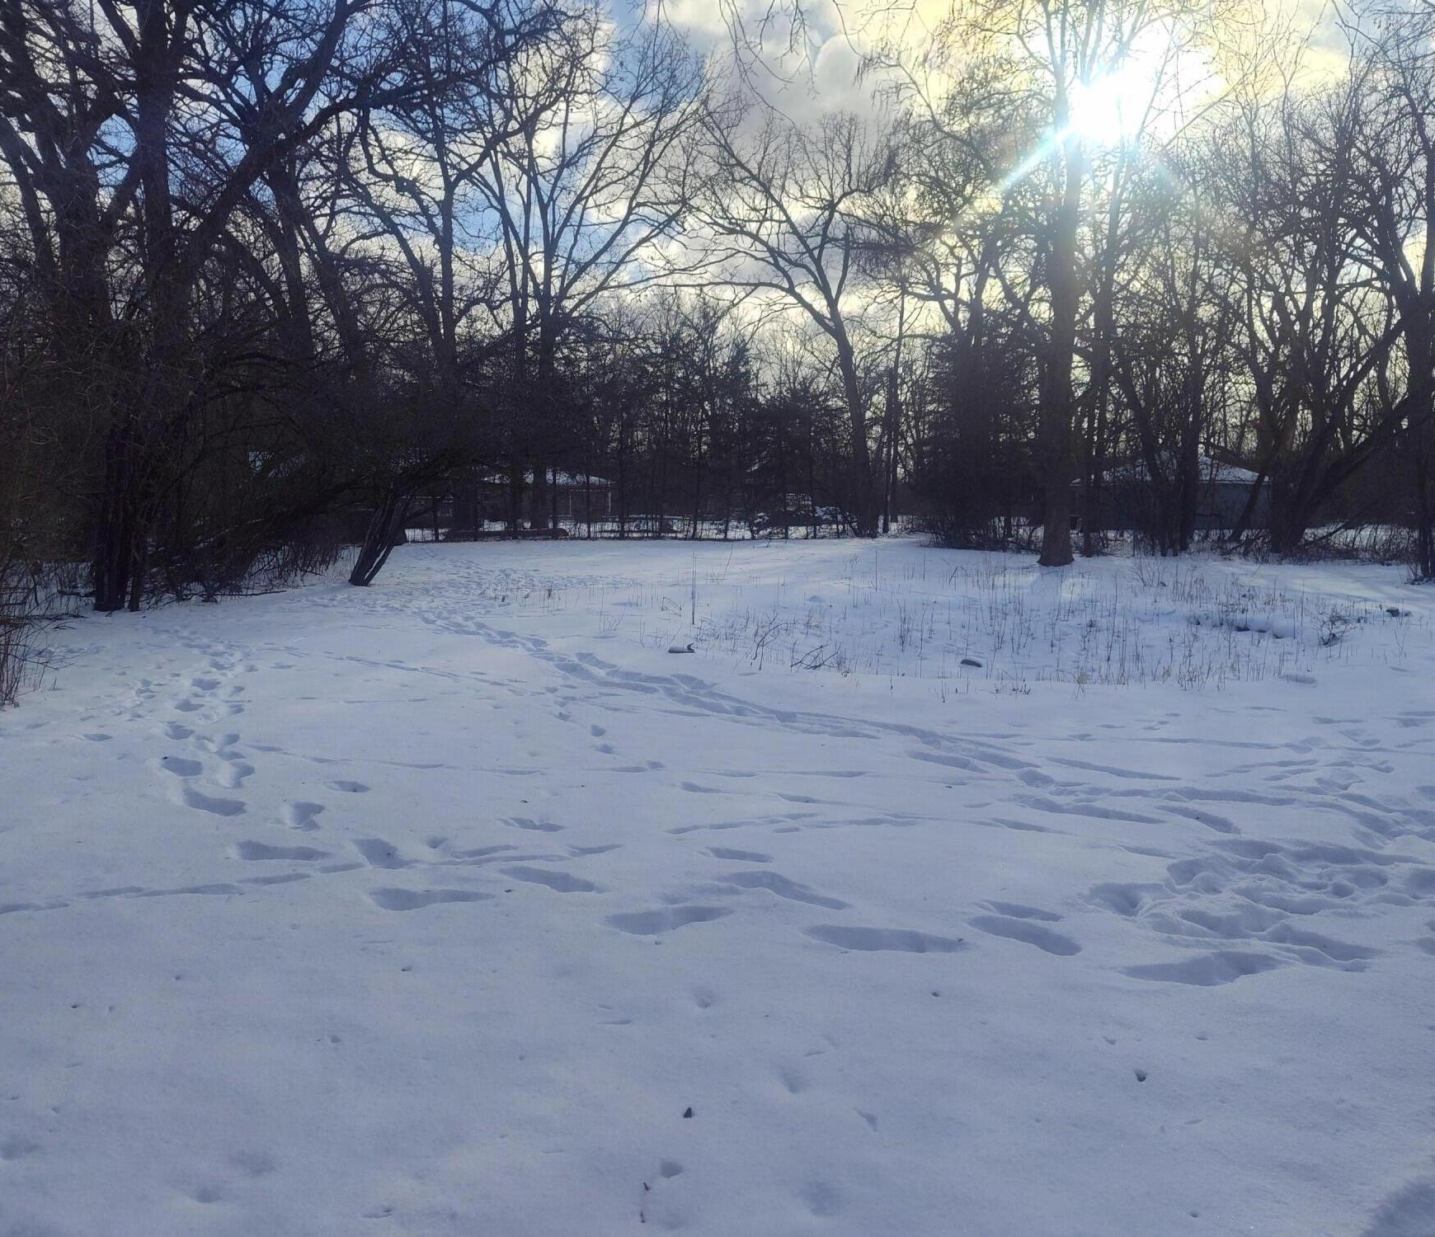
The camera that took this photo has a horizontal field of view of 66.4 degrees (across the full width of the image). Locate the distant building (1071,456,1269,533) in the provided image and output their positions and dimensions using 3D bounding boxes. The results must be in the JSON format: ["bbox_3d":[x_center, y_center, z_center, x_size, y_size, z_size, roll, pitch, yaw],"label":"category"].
[{"bbox_3d":[23.716,-6.802,57.428,9.600,4.100,9.500,2,7,20],"label":"distant building"}]

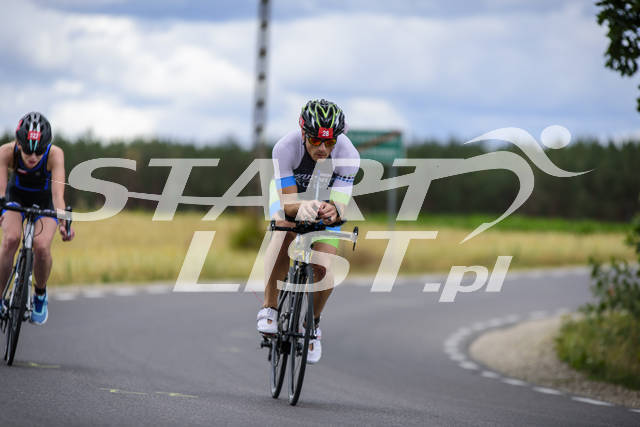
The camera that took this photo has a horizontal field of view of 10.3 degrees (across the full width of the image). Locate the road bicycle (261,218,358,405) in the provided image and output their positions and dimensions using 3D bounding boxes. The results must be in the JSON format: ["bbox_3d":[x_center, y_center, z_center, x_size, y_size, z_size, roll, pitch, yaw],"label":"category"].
[{"bbox_3d":[-0.121,0.444,17.283,0.430,0.940,1.655,6,-1,-5],"label":"road bicycle"}]

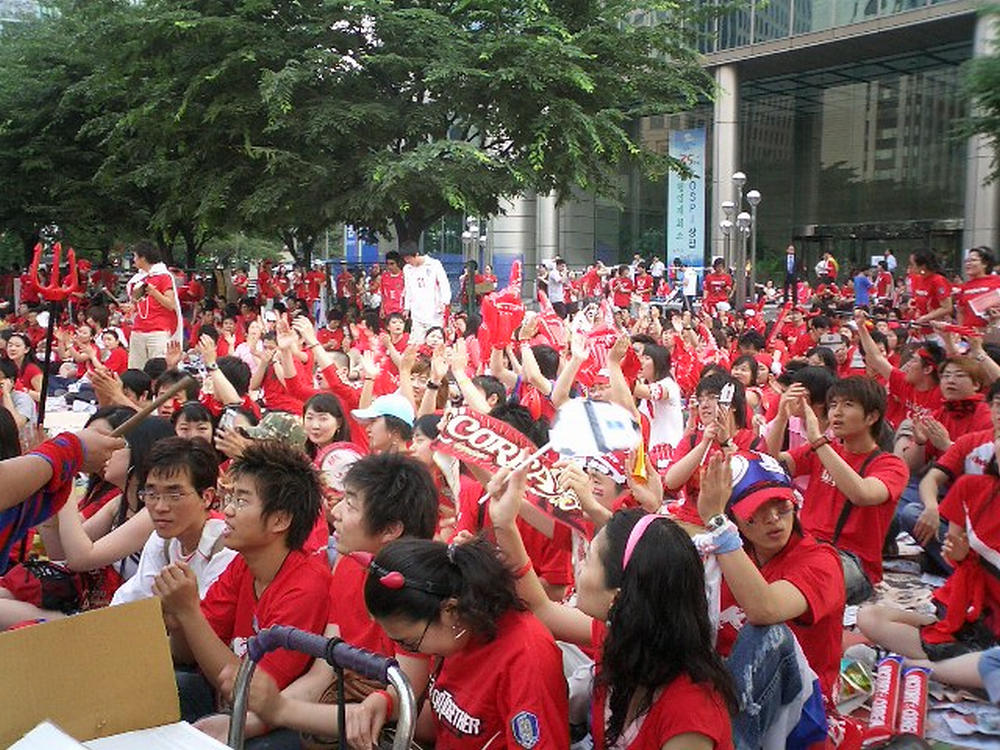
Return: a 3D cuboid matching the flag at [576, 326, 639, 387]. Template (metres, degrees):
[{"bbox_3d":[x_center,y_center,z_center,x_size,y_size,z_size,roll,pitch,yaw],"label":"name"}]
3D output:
[{"bbox_3d":[0.588,-0.102,5.900,0.360,0.370,0.150,0,5,0],"label":"flag"}]

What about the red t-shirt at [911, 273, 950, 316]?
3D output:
[{"bbox_3d":[3.496,-0.623,8.700,0.290,0.540,0.440,-2,5,-25],"label":"red t-shirt"}]

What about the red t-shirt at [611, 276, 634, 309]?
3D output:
[{"bbox_3d":[2.326,-1.567,20.300,0.480,0.600,0.280,-1,5,-6],"label":"red t-shirt"}]

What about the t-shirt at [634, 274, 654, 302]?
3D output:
[{"bbox_3d":[3.301,-1.983,24.500,0.480,0.670,0.270,1,5,9],"label":"t-shirt"}]

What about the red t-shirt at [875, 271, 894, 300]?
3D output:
[{"bbox_3d":[7.194,-1.675,20.000,0.300,0.560,0.430,-2,5,-23],"label":"red t-shirt"}]

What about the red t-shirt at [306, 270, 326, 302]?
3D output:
[{"bbox_3d":[-3.433,-1.656,20.000,0.450,0.600,0.300,-4,6,-37],"label":"red t-shirt"}]

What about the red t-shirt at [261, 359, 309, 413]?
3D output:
[{"bbox_3d":[-1.746,0.094,8.700,0.480,0.580,0.320,4,6,33],"label":"red t-shirt"}]

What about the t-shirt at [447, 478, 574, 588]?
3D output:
[{"bbox_3d":[0.044,0.476,3.450,0.440,0.470,0.280,4,6,37],"label":"t-shirt"}]

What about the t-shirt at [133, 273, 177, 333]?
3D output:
[{"bbox_3d":[-3.103,-0.660,9.600,0.460,0.620,0.290,3,6,32],"label":"t-shirt"}]

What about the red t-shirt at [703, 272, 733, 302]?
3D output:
[{"bbox_3d":[3.520,-1.408,17.300,0.490,0.560,0.280,0,5,3],"label":"red t-shirt"}]

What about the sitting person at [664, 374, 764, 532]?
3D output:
[{"bbox_3d":[1.000,0.408,4.911,0.540,0.840,0.660,4,6,33],"label":"sitting person"}]

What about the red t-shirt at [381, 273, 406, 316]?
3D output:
[{"bbox_3d":[-1.339,-1.017,13.500,0.420,0.580,0.280,0,5,6],"label":"red t-shirt"}]

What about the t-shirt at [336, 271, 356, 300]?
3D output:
[{"bbox_3d":[-2.915,-1.700,20.300,0.420,0.560,0.280,-1,5,-9],"label":"t-shirt"}]

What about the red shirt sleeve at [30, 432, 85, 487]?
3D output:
[{"bbox_3d":[-0.807,0.154,1.950,0.105,0.110,0.110,-2,5,-17],"label":"red shirt sleeve"}]

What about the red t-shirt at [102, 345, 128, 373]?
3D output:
[{"bbox_3d":[-3.823,-0.124,10.600,0.370,0.440,0.260,3,6,30],"label":"red t-shirt"}]

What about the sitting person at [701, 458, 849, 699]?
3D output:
[{"bbox_3d":[0.700,0.614,2.791,0.520,0.830,0.700,4,7,37],"label":"sitting person"}]

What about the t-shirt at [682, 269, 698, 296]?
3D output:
[{"bbox_3d":[4.456,-2.163,25.000,0.300,0.680,0.450,3,6,28],"label":"t-shirt"}]

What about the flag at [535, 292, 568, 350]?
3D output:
[{"bbox_3d":[0.332,-0.339,6.900,0.240,0.400,0.140,-1,5,-10],"label":"flag"}]

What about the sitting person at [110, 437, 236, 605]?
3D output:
[{"bbox_3d":[-0.860,0.608,2.690,0.520,0.870,0.660,4,7,37],"label":"sitting person"}]

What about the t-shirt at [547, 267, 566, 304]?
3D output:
[{"bbox_3d":[1.136,-1.790,21.500,0.300,0.700,0.460,4,7,37],"label":"t-shirt"}]

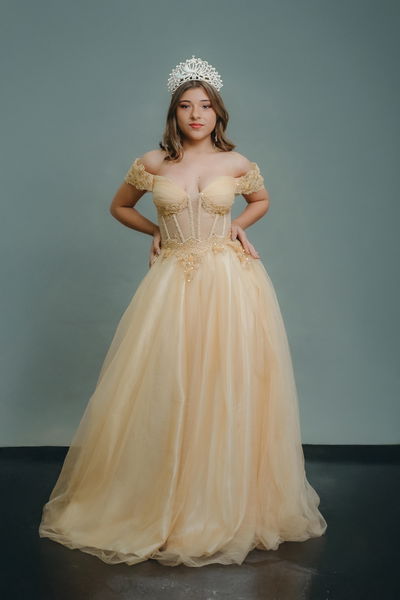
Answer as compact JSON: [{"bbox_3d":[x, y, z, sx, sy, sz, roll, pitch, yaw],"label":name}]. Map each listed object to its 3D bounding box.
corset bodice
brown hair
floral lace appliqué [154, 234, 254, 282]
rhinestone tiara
[{"bbox_3d":[-0.019,-0.336,2.980,0.470,0.300,0.250,0,-1,0],"label":"corset bodice"},{"bbox_3d":[-0.008,-0.607,2.980,0.260,0.275,0.220,0,-1,0],"label":"brown hair"},{"bbox_3d":[0.015,-0.138,2.930,0.330,0.160,0.180,0,-1,0],"label":"floral lace appliqué"},{"bbox_3d":[-0.018,-0.749,2.940,0.182,0.120,0.100,0,-1,0],"label":"rhinestone tiara"}]

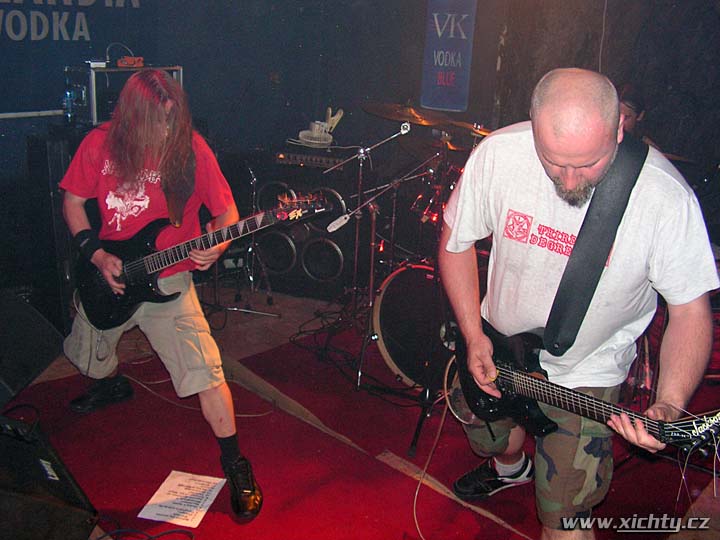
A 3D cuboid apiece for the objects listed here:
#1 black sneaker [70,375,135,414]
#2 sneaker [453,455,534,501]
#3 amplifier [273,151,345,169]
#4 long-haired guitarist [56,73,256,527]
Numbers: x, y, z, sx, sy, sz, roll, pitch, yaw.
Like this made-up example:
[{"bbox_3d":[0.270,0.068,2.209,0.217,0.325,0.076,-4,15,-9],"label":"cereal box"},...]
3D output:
[{"bbox_3d":[-1.102,0.533,3.211,0.285,0.110,0.105,-11,21,-41],"label":"black sneaker"},{"bbox_3d":[0.508,0.749,2.785,0.300,0.125,0.110,-6,19,-31],"label":"sneaker"},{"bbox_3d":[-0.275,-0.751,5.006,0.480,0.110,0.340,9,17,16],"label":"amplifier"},{"bbox_3d":[-0.753,0.016,2.713,0.840,1.420,0.760,5,16,5],"label":"long-haired guitarist"}]

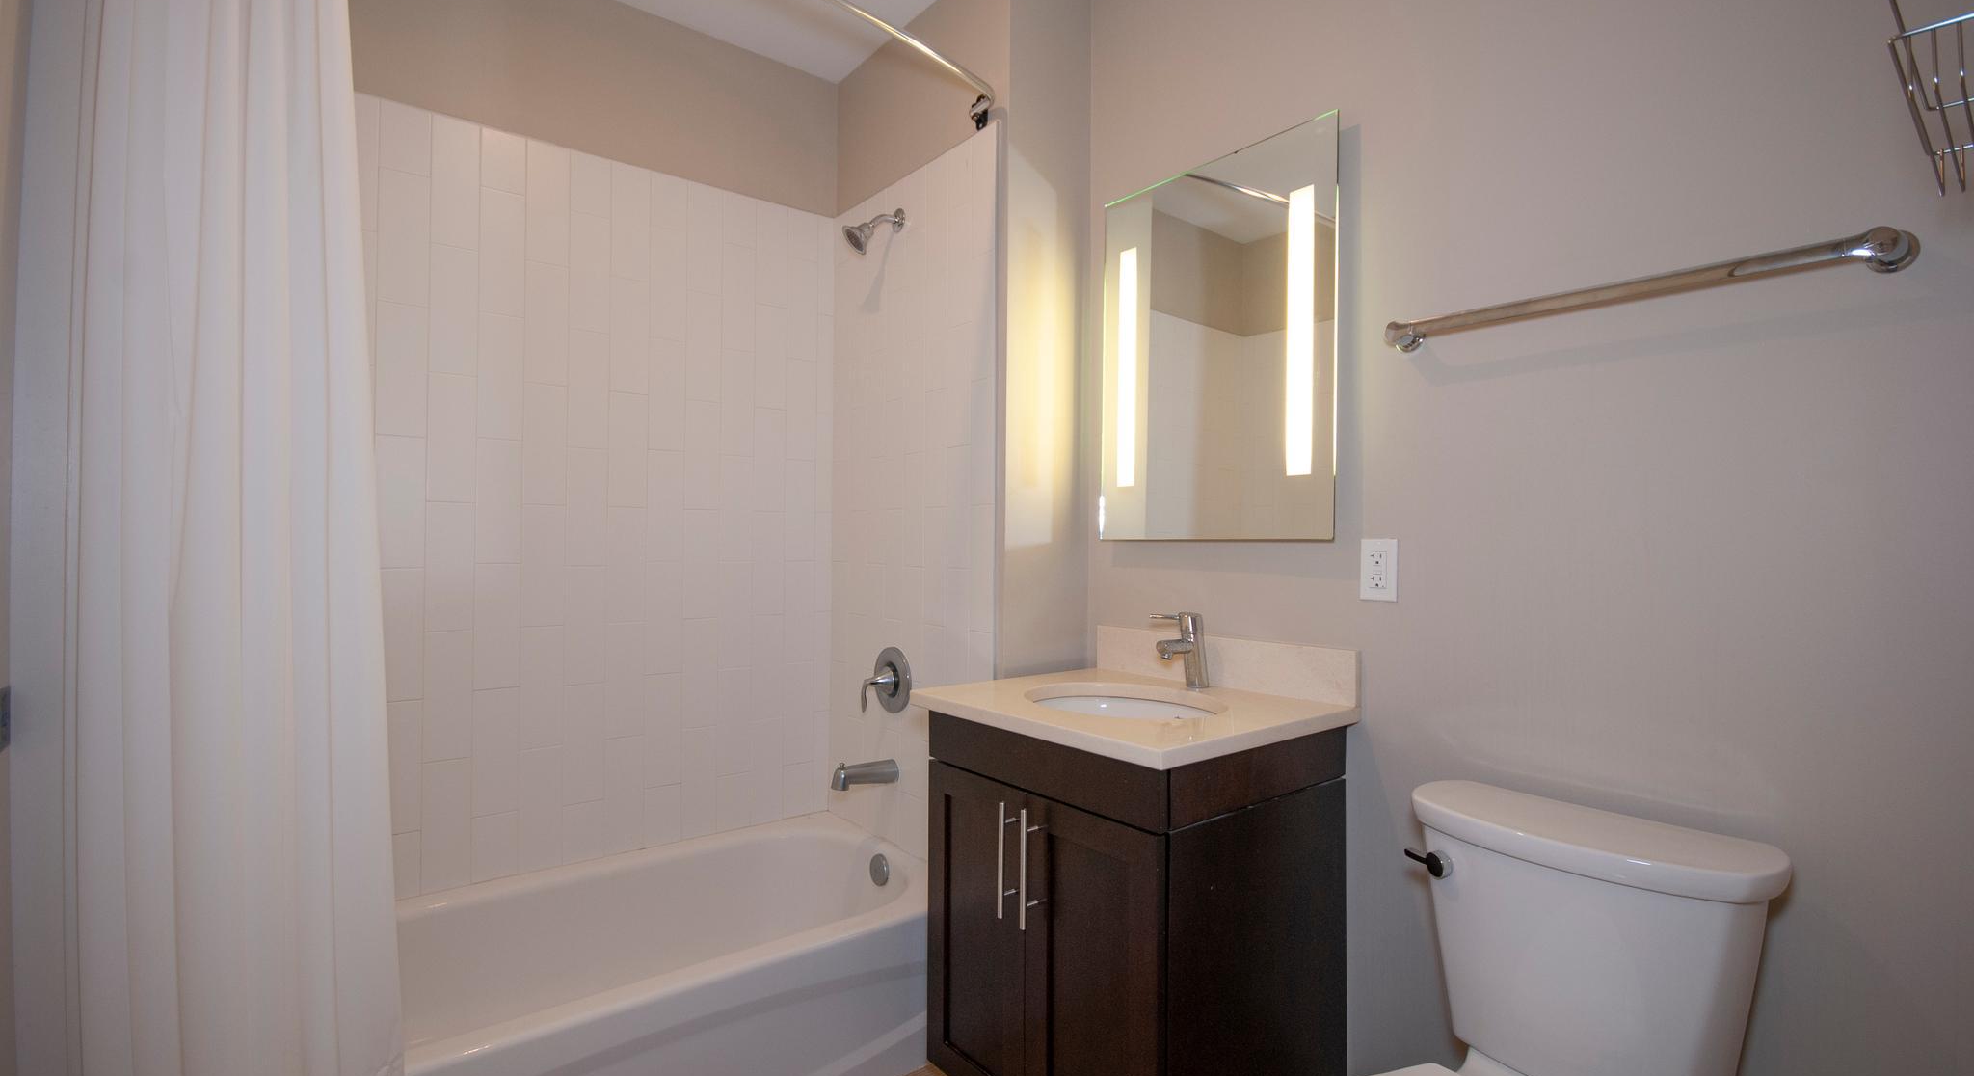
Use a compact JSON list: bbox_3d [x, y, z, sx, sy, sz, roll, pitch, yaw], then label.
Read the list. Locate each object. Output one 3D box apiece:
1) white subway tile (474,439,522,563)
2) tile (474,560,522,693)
[{"bbox_3d":[-1.209,-0.090,2.043,0.098,0.307,0.010,1,-1,-38],"label":"white subway tile"},{"bbox_3d":[-1.208,0.218,2.036,0.098,0.306,0.010,1,-1,-37],"label":"tile"}]

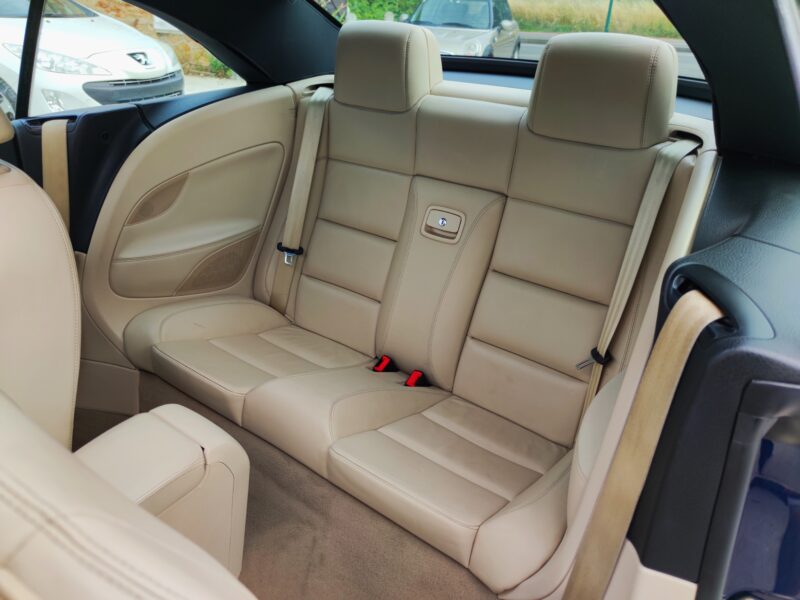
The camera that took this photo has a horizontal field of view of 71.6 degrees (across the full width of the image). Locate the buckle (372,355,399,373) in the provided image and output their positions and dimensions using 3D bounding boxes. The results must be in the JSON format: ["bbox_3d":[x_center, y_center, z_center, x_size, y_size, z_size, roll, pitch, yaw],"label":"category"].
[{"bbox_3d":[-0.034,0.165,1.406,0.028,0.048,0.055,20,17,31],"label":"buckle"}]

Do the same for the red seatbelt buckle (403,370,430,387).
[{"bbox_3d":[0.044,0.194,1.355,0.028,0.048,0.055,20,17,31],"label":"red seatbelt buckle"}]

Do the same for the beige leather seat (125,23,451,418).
[{"bbox_3d":[-0.247,-0.238,1.325,0.389,0.777,0.748,20,32,31],"label":"beige leather seat"}]

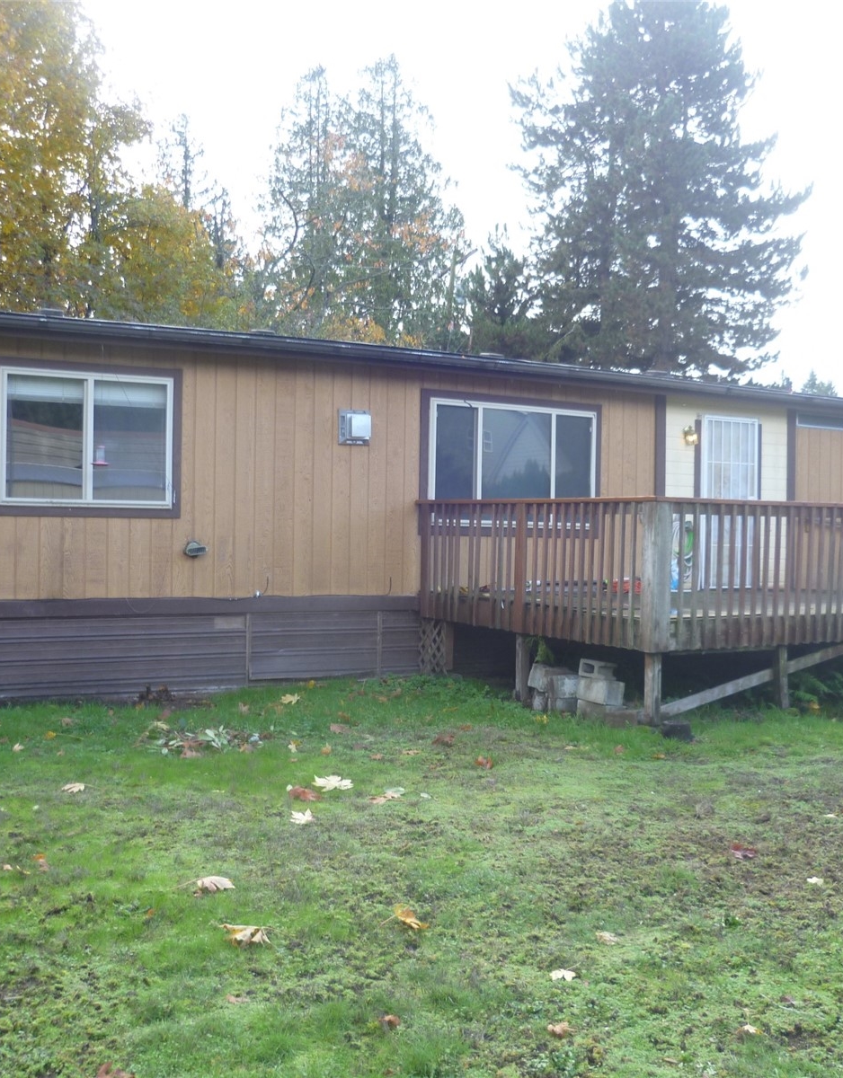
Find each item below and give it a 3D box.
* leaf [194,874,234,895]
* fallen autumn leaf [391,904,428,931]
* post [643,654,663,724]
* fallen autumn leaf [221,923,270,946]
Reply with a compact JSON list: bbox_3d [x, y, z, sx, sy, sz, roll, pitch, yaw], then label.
[{"bbox_3d":[-0.861,1.437,4.830,0.160,0.050,0.120,1,1,0],"label":"leaf"},{"bbox_3d":[-0.046,1.462,4.500,0.140,0.060,0.130,1,1,0],"label":"fallen autumn leaf"},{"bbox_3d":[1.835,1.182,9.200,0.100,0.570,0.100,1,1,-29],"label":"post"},{"bbox_3d":[-0.643,1.454,4.270,0.170,0.050,0.130,1,1,0],"label":"fallen autumn leaf"}]

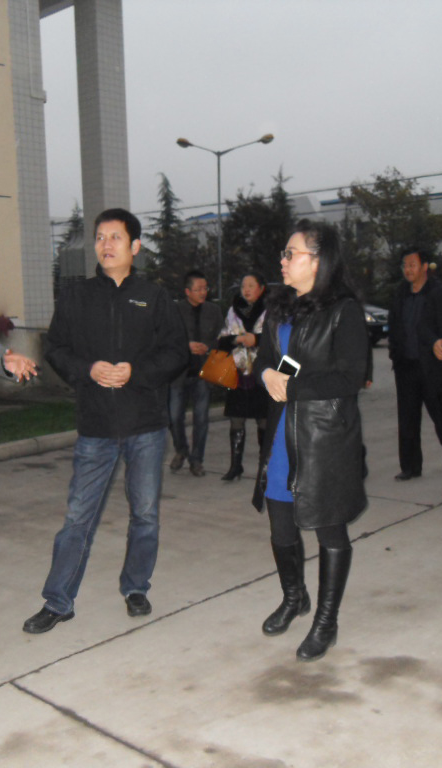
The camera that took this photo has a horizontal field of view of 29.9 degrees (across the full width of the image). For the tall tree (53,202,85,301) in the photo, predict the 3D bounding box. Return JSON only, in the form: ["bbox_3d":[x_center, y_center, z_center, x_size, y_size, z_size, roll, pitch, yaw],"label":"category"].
[{"bbox_3d":[-6.617,-5.290,38.302,2.600,6.107,2.600,-3,6,-10],"label":"tall tree"}]

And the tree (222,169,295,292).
[{"bbox_3d":[1.411,-5.168,32.678,3.000,6.200,3.000,-2,6,0],"label":"tree"}]

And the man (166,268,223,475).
[{"bbox_3d":[-0.203,-0.100,6.881,0.520,1.680,0.400,-3,6,-7],"label":"man"}]

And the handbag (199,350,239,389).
[{"bbox_3d":[-0.015,-0.121,6.250,0.290,0.280,0.140,19,6,14],"label":"handbag"}]

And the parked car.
[{"bbox_3d":[2.970,-1.910,23.100,1.800,1.480,4.600,-6,8,-38],"label":"parked car"}]

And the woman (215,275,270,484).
[{"bbox_3d":[0.178,-0.062,6.554,0.500,1.630,0.420,1,7,30],"label":"woman"}]

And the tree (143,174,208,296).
[{"bbox_3d":[-1.902,-5.133,33.320,3.000,6.462,3.000,-2,6,-3],"label":"tree"}]

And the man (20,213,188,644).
[{"bbox_3d":[-0.484,0.152,3.530,0.650,1.730,0.450,-1,6,6],"label":"man"}]

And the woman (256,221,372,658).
[{"bbox_3d":[0.341,0.199,3.274,0.500,1.660,0.460,4,8,42],"label":"woman"}]

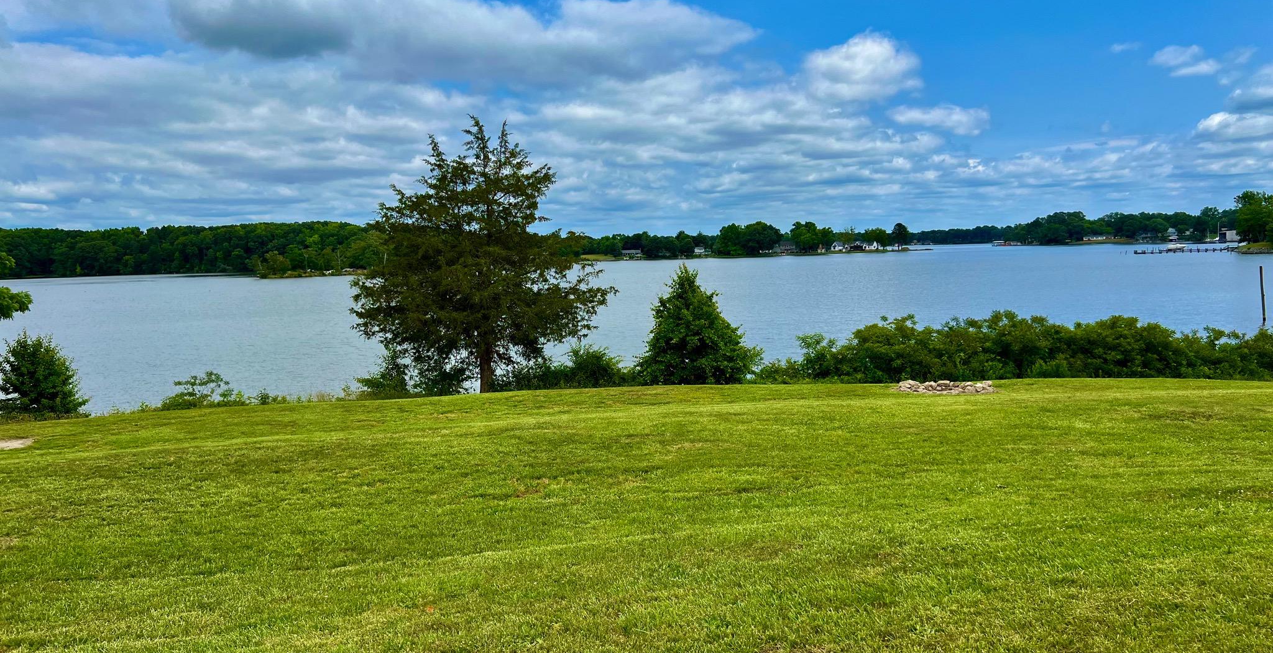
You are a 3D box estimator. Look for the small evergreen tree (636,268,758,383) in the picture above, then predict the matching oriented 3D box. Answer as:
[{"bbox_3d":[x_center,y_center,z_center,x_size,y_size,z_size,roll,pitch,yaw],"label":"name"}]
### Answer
[{"bbox_3d":[1.788,-0.043,27.500,3.547,3.432,3.400,-1,5,0],"label":"small evergreen tree"}]

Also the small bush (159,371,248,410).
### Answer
[{"bbox_3d":[-11.990,1.764,26.500,2.453,1.075,1.700,-1,5,0],"label":"small bush"}]

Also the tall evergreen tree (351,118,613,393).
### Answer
[{"bbox_3d":[-4.434,-2.045,27.500,7.523,7.895,7.300,-1,5,0],"label":"tall evergreen tree"}]

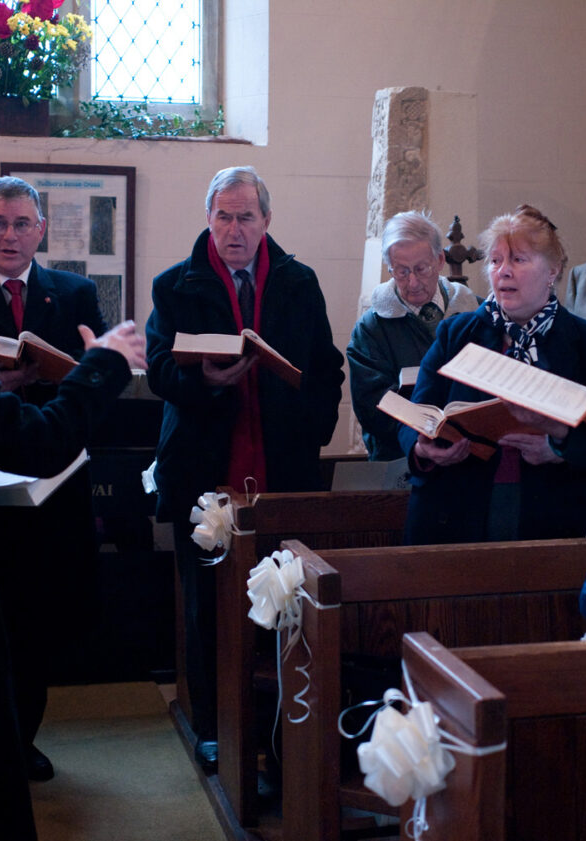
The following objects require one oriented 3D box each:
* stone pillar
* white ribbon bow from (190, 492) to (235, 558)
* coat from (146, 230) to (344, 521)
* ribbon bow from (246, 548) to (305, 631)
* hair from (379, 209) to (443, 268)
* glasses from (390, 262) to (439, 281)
[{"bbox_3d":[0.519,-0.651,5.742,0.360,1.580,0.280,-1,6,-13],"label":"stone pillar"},{"bbox_3d":[-0.211,0.275,3.467,0.100,0.165,0.160,-1,6,-13],"label":"white ribbon bow"},{"bbox_3d":[-0.138,-0.128,3.848,0.550,0.830,0.370,1,5,6],"label":"coat"},{"bbox_3d":[-0.036,0.346,2.710,0.100,0.165,0.150,-1,6,-13],"label":"ribbon bow"},{"bbox_3d":[0.357,-0.549,3.989,0.175,0.165,0.200,2,18,16],"label":"hair"},{"bbox_3d":[0.369,-0.454,3.954,0.140,0.045,0.130,2,24,16],"label":"glasses"}]

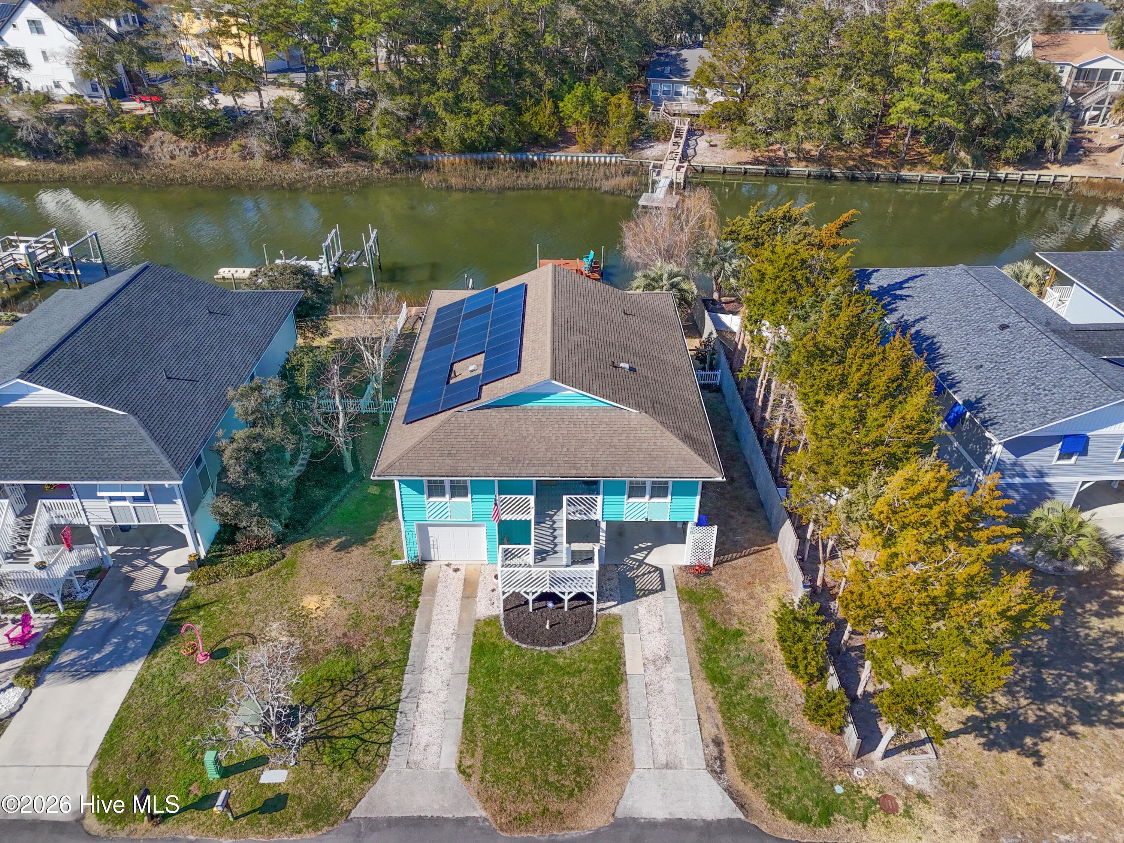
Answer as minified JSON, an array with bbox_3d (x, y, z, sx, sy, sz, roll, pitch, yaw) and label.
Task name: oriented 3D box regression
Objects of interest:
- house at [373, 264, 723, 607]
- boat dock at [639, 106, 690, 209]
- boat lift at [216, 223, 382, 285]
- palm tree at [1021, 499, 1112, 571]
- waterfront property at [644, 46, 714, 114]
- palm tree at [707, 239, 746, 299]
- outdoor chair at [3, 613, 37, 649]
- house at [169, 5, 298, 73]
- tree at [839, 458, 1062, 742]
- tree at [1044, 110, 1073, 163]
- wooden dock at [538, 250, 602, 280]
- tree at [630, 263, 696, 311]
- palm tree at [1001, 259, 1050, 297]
[{"bbox_3d":[-0.532,-1.024,37.708,13.940,8.090,19.740,0,34,0],"label":"house"},{"bbox_3d":[11.747,-28.910,84.327,4.440,5.660,19.190,9,35,12],"label":"boat dock"},{"bbox_3d":[-21.276,-13.409,62.424,13.030,3.840,4.240,0,34,0],"label":"boat lift"},{"bbox_3d":[21.369,4.863,32.936,3.200,2.600,3.200,0,34,0],"label":"palm tree"},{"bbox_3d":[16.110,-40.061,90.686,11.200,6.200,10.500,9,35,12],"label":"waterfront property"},{"bbox_3d":[11.522,-10.673,54.648,2.800,4.500,2.800,0,34,0],"label":"palm tree"},{"bbox_3d":[-20.459,7.957,29.506,0.750,0.960,0.880,9,35,13],"label":"outdoor chair"},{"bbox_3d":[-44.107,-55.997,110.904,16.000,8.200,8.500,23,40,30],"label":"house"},{"bbox_3d":[12.212,7.099,25.156,6.160,8.890,6.360,0,34,0],"label":"tree"},{"bbox_3d":[55.690,-31.956,87.400,3.230,5.250,3.230,0,34,0],"label":"tree"},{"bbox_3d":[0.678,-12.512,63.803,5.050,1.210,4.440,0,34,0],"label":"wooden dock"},{"bbox_3d":[6.631,-8.234,50.919,4.100,4.400,4.100,0,34,0],"label":"tree"},{"bbox_3d":[31.086,-8.796,52.470,3.640,4.950,3.640,0,34,0],"label":"palm tree"}]

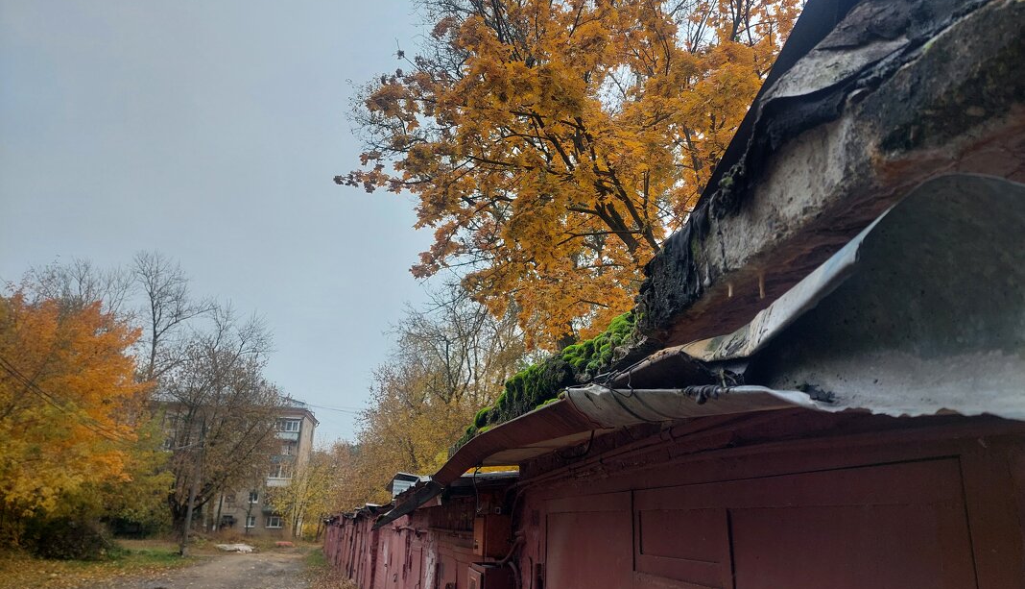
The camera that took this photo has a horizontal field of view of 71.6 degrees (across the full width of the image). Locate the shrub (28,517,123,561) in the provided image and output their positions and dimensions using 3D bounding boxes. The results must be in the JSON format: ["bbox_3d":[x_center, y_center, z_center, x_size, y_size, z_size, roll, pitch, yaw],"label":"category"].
[{"bbox_3d":[-18.606,10.397,30.255,3.680,1.850,3.200,12,-21,-28],"label":"shrub"}]

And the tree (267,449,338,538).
[{"bbox_3d":[-22.304,21.267,76.063,7.220,9.350,7.000,7,-19,-14],"label":"tree"}]

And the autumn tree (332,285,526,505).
[{"bbox_3d":[-5.167,7.760,45.590,10.760,17.550,10.000,4,-19,-6],"label":"autumn tree"}]

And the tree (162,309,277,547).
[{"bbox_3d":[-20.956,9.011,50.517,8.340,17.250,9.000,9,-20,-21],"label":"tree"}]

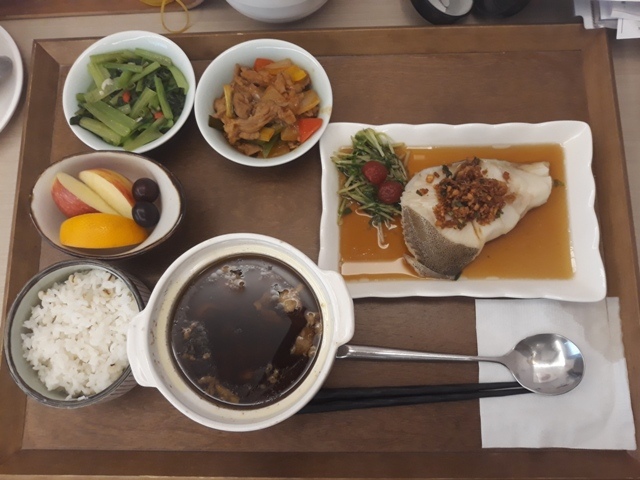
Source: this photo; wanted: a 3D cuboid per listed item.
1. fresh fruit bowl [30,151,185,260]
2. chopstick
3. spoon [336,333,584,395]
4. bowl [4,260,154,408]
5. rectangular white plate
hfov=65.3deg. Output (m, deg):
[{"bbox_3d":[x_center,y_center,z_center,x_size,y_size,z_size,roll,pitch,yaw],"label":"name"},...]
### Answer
[{"bbox_3d":[-0.171,-0.025,0.428,0.121,0.050,0.088,-1,80,2],"label":"fresh fruit bowl"},{"bbox_3d":[0.073,0.128,0.411,0.218,0.009,0.019,-4,79,2],"label":"chopstick"},{"bbox_3d":[0.112,0.098,0.408,0.199,0.022,0.048,2,80,3],"label":"spoon"},{"bbox_3d":[-0.180,0.076,0.402,0.106,0.065,0.106,-1,80,2],"label":"bowl"},{"bbox_3d":[0.114,-0.024,0.427,0.229,0.028,0.149,1,80,2],"label":"rectangular white plate"}]

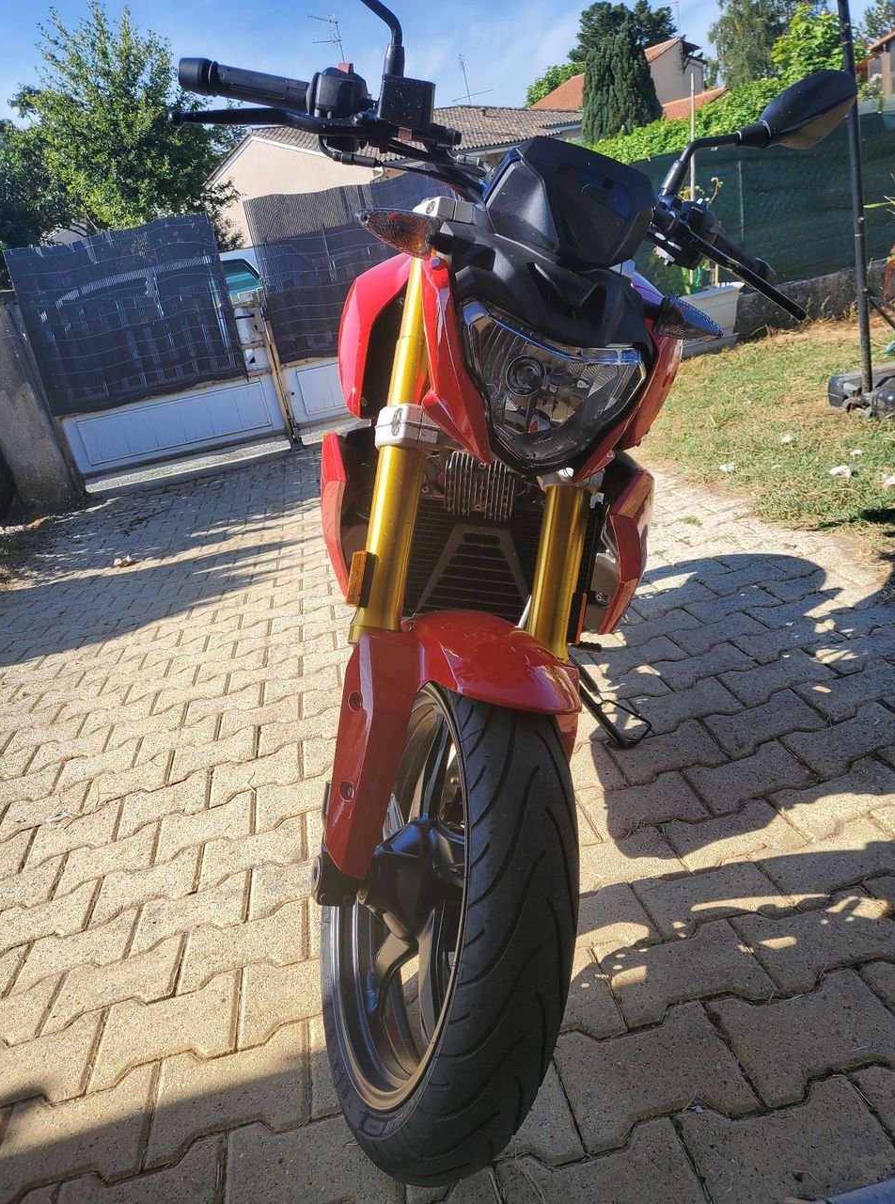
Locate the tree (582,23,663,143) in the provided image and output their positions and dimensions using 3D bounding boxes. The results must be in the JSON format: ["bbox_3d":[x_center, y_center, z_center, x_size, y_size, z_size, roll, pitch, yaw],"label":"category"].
[{"bbox_3d":[3.473,-8.702,17.387,1.500,4.300,1.500,-6,21,14],"label":"tree"}]

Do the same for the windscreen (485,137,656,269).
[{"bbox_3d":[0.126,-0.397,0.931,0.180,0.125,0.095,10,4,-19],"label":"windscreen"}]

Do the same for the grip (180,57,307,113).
[{"bbox_3d":[-0.236,-0.600,1.052,0.150,0.038,0.038,8,21,-3],"label":"grip"}]

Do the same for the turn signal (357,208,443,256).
[{"bbox_3d":[-0.051,-0.372,0.902,0.090,0.045,0.048,10,22,-19],"label":"turn signal"}]

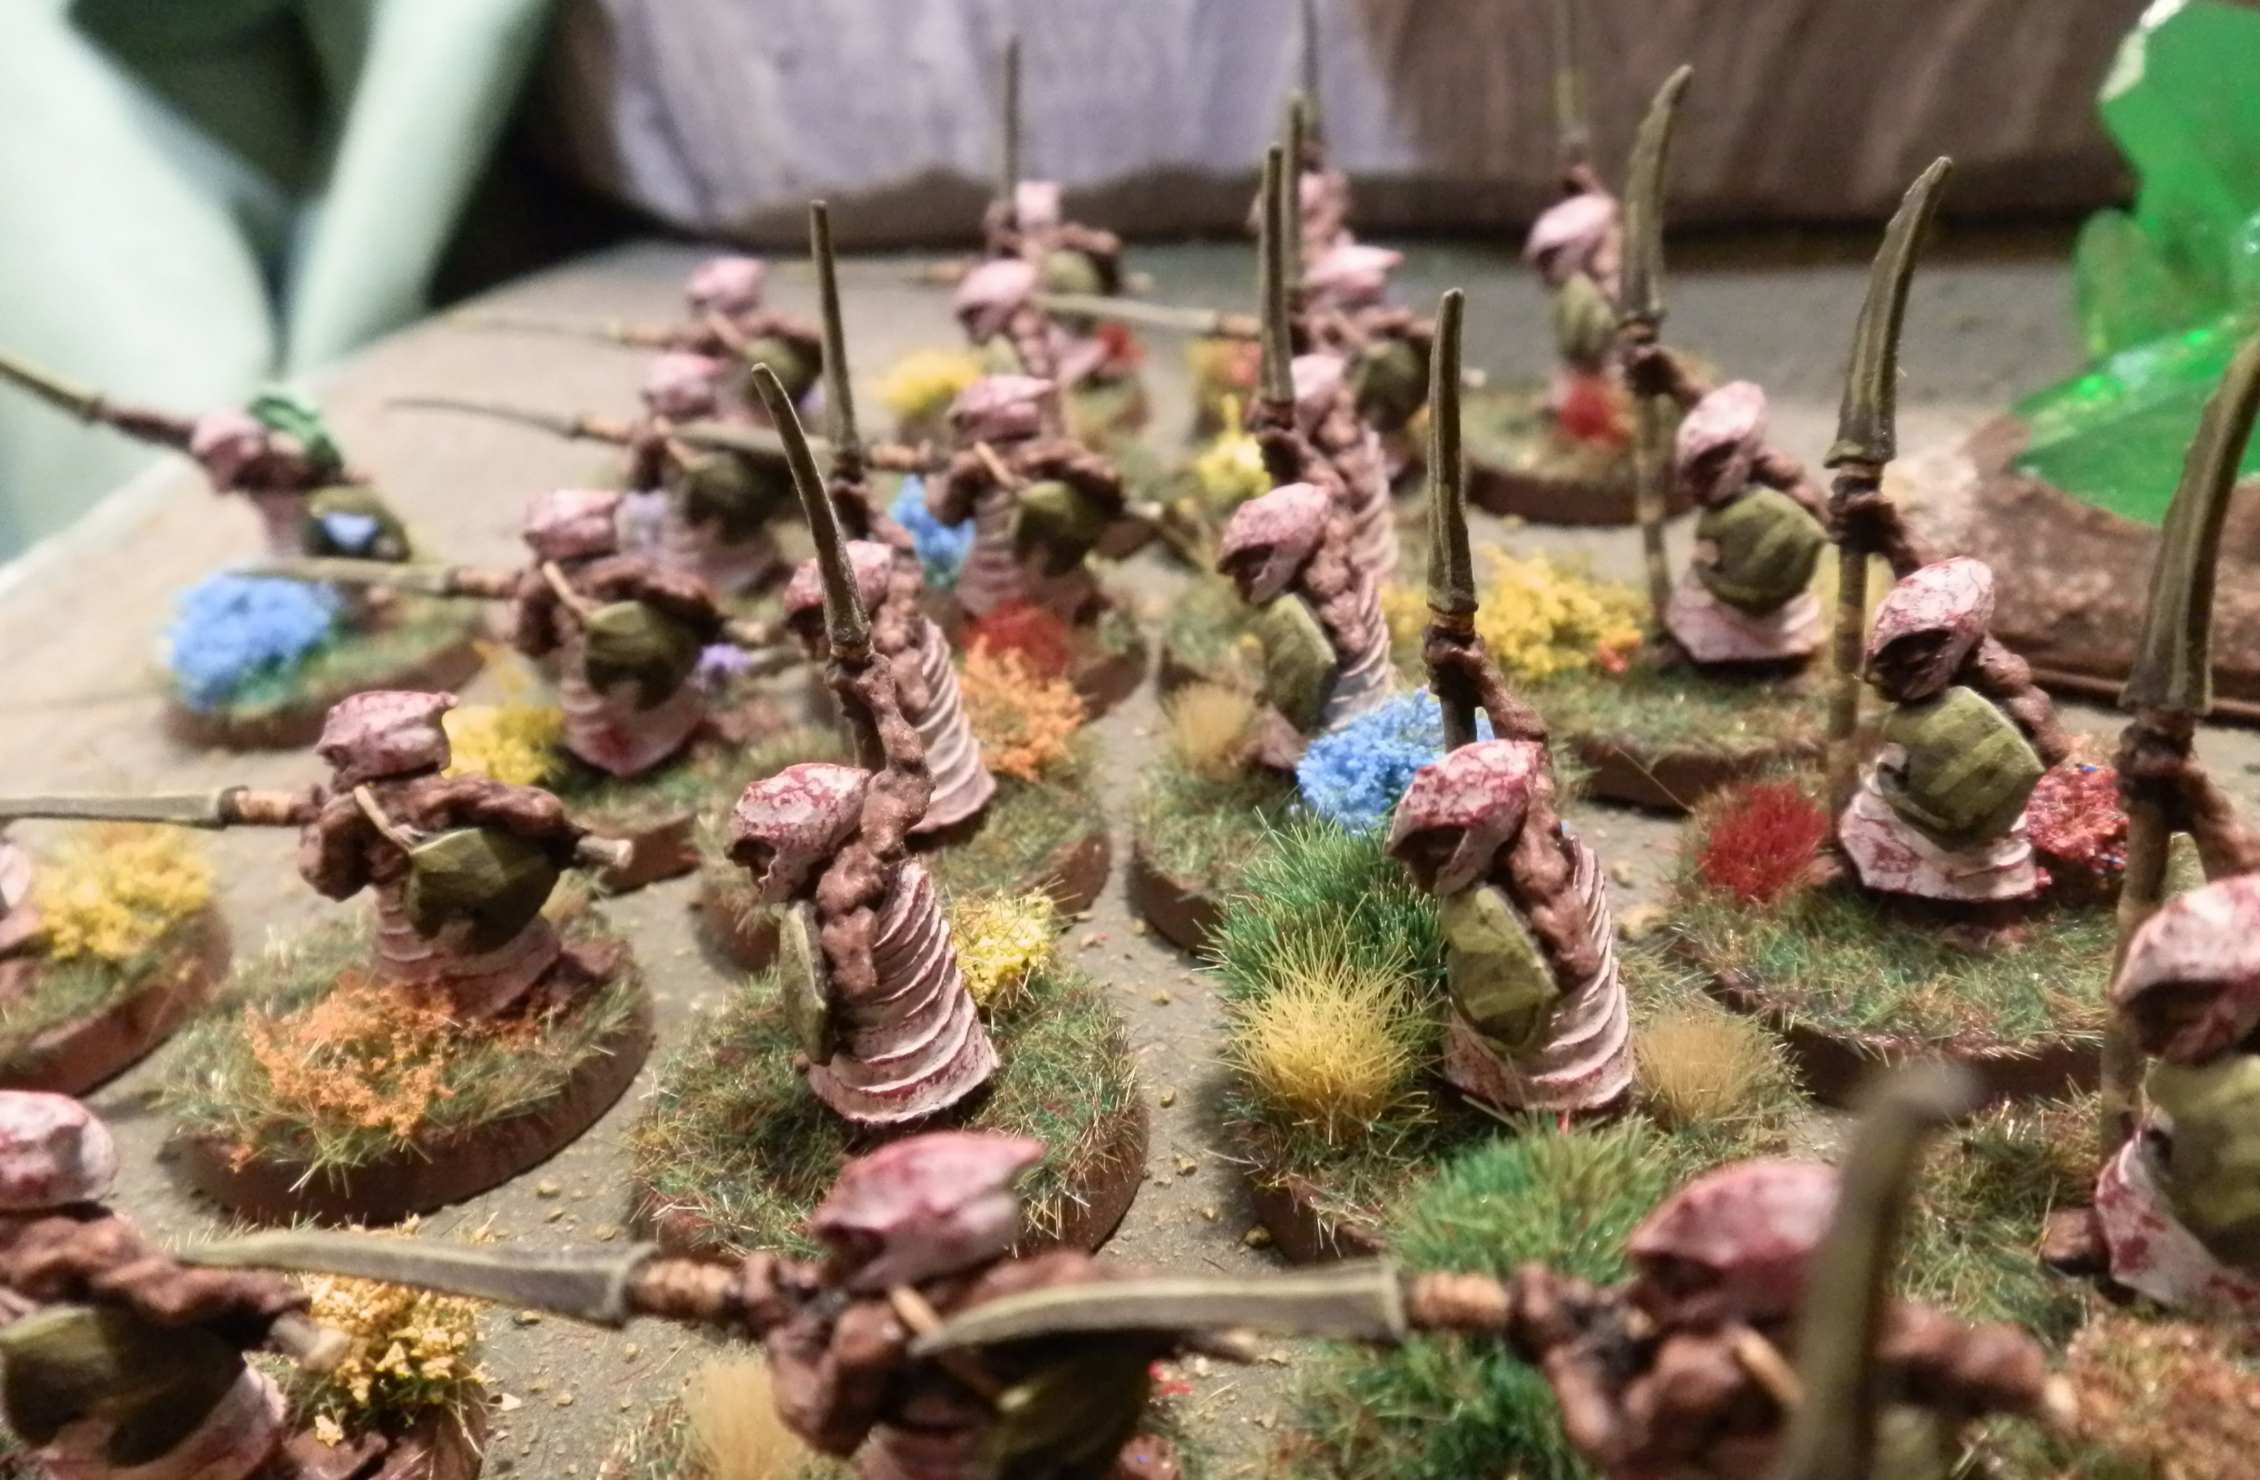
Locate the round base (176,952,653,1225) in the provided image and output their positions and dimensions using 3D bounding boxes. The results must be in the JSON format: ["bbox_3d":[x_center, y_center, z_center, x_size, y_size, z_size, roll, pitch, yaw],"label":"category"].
[{"bbox_3d":[-0.039,0.016,0.100,0.025,0.005,0.025,-19,32,-23],"label":"round base"}]

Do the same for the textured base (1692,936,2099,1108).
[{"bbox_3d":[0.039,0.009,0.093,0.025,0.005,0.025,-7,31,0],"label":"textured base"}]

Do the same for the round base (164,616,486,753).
[{"bbox_3d":[-0.064,-0.007,0.145,0.025,0.005,0.025,-18,32,-22],"label":"round base"}]

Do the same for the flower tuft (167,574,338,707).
[{"bbox_3d":[-0.061,-0.007,0.127,0.012,0.007,0.011,-7,31,0],"label":"flower tuft"}]

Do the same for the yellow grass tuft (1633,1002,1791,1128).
[{"bbox_3d":[0.025,0.014,0.079,0.007,0.005,0.007,-7,31,0],"label":"yellow grass tuft"}]

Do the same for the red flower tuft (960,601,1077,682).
[{"bbox_3d":[-0.008,-0.008,0.130,0.008,0.005,0.008,-7,30,-3],"label":"red flower tuft"}]

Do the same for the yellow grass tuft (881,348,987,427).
[{"bbox_3d":[-0.017,-0.031,0.160,0.009,0.005,0.009,-7,31,0],"label":"yellow grass tuft"}]

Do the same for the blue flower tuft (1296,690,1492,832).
[{"bbox_3d":[0.016,0.000,0.112,0.012,0.006,0.011,0,30,8],"label":"blue flower tuft"}]

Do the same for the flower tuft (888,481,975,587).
[{"bbox_3d":[-0.014,-0.015,0.133,0.009,0.006,0.009,-7,31,0],"label":"flower tuft"}]

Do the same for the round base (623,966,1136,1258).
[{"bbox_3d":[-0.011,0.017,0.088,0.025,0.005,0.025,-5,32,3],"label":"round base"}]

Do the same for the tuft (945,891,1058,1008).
[{"bbox_3d":[-0.007,0.010,0.091,0.006,0.005,0.006,-7,31,0],"label":"tuft"}]

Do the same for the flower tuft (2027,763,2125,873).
[{"bbox_3d":[0.047,0.004,0.091,0.006,0.005,0.006,-7,31,0],"label":"flower tuft"}]

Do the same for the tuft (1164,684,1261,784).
[{"bbox_3d":[0.005,-0.001,0.115,0.006,0.006,0.006,-4,30,3],"label":"tuft"}]

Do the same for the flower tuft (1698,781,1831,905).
[{"bbox_3d":[0.032,0.005,0.092,0.007,0.005,0.006,-7,31,0],"label":"flower tuft"}]

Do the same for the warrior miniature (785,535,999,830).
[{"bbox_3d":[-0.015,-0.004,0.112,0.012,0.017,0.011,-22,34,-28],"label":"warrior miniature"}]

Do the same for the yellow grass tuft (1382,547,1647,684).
[{"bbox_3d":[0.027,-0.009,0.126,0.017,0.007,0.011,2,30,12],"label":"yellow grass tuft"}]

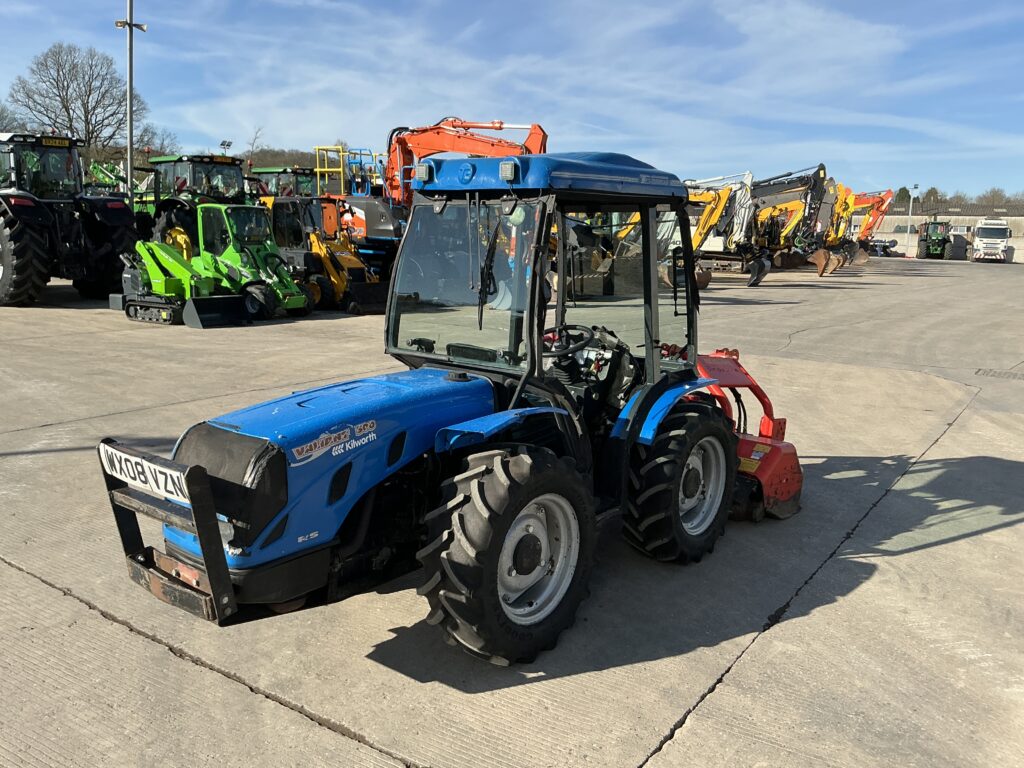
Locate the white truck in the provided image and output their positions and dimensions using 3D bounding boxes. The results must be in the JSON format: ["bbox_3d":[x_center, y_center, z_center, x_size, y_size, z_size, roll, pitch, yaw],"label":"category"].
[{"bbox_3d":[43.218,-12.952,74.500,2.550,3.700,7.000,8,12,29],"label":"white truck"}]

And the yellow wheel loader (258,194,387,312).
[{"bbox_3d":[-3.935,-2.973,18.533,1.600,2.400,3.800,-7,14,-42],"label":"yellow wheel loader"}]

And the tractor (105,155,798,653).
[{"bbox_3d":[0.170,-0.081,4.276,1.280,2.230,4.310,10,13,38],"label":"tractor"}]

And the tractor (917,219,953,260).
[{"bbox_3d":[35.660,-12.041,69.500,2.500,3.000,4.800,8,12,28],"label":"tractor"}]

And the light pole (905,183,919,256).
[{"bbox_3d":[35.647,-14.607,74.000,0.900,6.400,0.400,8,12,29],"label":"light pole"}]

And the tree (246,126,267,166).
[{"bbox_3d":[-26.322,-22.628,85.000,2.300,7.500,2.200,2,10,0],"label":"tree"}]

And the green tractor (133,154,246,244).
[{"bbox_3d":[-8.055,-3.991,21.062,5.200,3.200,2.550,10,13,39],"label":"green tractor"}]

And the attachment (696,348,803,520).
[{"bbox_3d":[1.291,0.267,5.718,1.280,1.130,0.820,10,13,38],"label":"attachment"}]

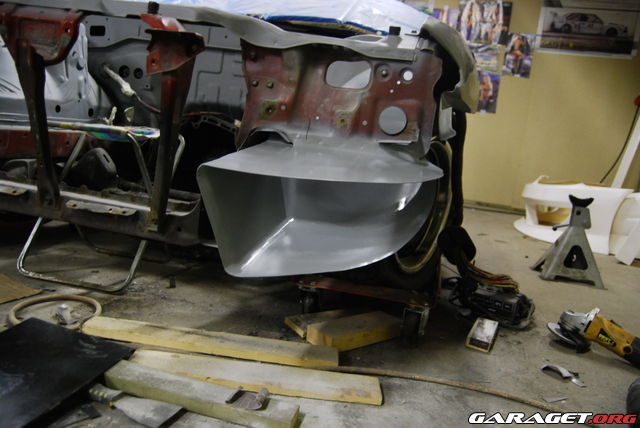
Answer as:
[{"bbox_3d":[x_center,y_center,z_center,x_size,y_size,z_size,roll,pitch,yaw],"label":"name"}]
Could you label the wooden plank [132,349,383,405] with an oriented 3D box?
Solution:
[{"bbox_3d":[-0.117,0.284,0.843,0.450,0.018,0.068,6,8,2],"label":"wooden plank"}]

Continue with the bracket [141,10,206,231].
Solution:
[{"bbox_3d":[-0.341,-0.216,1.139,0.130,0.500,0.095,8,8,15],"label":"bracket"}]

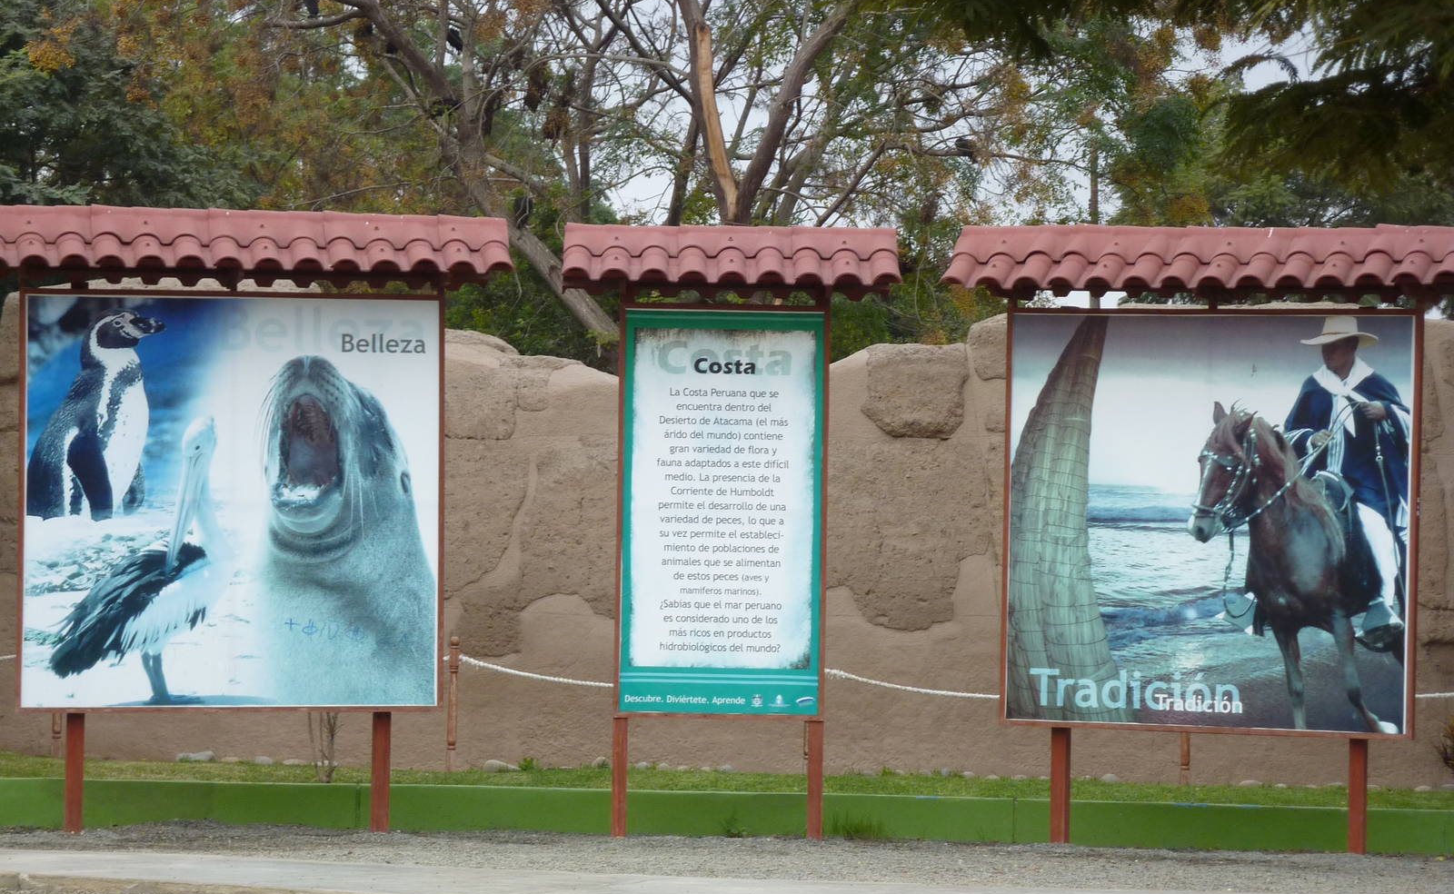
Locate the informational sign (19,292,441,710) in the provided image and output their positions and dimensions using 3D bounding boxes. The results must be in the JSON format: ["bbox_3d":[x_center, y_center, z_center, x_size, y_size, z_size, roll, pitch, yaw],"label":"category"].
[{"bbox_3d":[-2.905,0.323,27.350,2.490,2.460,0.070,1,0,-12],"label":"informational sign"}]

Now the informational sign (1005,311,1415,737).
[{"bbox_3d":[2.816,0.440,27.130,2.490,2.460,0.070,1,0,21],"label":"informational sign"}]

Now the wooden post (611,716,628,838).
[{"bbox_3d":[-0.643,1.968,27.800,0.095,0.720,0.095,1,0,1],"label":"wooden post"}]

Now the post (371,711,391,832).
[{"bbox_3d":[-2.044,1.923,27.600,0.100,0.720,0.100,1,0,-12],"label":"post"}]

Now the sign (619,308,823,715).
[{"bbox_3d":[-0.030,0.392,27.730,1.230,2.450,0.070,1,0,1],"label":"sign"}]

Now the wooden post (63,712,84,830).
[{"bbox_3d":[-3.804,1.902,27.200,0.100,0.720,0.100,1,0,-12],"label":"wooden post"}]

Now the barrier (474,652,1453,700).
[{"bbox_3d":[1.388,1.438,29.000,6.200,0.250,0.120,1,0,2],"label":"barrier"}]

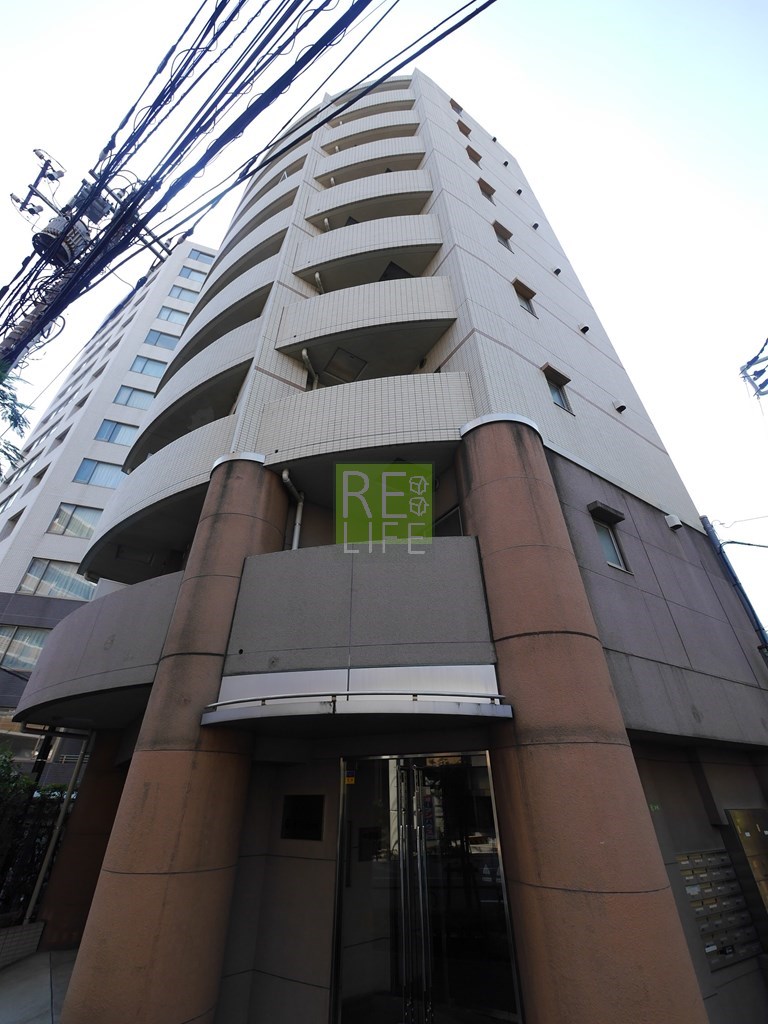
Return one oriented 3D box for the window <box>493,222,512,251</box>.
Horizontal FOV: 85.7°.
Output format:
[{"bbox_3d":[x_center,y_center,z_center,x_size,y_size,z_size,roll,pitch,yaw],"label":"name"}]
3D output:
[{"bbox_3d":[3.032,-6.873,10.407,0.600,0.880,0.200,19,-39,-27],"label":"window"}]

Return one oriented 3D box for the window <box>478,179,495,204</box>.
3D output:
[{"bbox_3d":[3.007,-9.256,12.006,0.600,0.900,0.200,19,-39,-27],"label":"window"}]

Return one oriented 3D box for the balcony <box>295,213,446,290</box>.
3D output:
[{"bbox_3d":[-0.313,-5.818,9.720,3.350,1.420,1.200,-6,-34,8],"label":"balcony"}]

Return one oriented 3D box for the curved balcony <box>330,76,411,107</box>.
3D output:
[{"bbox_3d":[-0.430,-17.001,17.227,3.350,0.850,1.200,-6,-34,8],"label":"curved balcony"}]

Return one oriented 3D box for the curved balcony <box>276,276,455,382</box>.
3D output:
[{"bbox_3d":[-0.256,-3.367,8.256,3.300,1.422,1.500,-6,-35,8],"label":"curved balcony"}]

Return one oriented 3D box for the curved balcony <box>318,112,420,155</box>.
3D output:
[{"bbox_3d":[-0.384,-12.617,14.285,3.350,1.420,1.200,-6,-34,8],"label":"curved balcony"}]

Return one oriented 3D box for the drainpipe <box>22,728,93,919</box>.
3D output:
[{"bbox_3d":[-5.456,5.207,7.027,0.100,2.540,0.100,19,-39,-26],"label":"drainpipe"}]

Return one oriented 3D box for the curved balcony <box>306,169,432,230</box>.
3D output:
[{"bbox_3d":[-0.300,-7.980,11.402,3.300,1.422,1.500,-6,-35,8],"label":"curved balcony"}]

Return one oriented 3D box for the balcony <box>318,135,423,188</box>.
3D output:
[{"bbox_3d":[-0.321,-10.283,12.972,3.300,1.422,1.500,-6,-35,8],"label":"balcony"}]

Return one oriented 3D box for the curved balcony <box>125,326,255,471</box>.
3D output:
[{"bbox_3d":[-4.318,-2.410,9.781,5.300,1.420,1.400,-24,-40,31],"label":"curved balcony"}]

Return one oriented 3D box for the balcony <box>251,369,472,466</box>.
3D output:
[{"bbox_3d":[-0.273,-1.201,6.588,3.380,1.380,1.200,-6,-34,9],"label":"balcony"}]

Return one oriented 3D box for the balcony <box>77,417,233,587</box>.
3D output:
[{"bbox_3d":[-4.133,-0.066,8.043,1.850,1.413,5.284,25,-42,-33],"label":"balcony"}]

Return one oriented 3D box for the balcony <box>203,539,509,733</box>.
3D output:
[{"bbox_3d":[-0.256,1.280,4.686,3.150,2.000,1.200,-6,-34,8],"label":"balcony"}]

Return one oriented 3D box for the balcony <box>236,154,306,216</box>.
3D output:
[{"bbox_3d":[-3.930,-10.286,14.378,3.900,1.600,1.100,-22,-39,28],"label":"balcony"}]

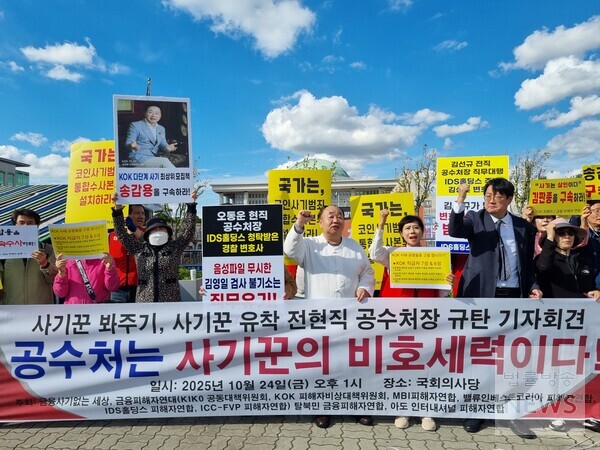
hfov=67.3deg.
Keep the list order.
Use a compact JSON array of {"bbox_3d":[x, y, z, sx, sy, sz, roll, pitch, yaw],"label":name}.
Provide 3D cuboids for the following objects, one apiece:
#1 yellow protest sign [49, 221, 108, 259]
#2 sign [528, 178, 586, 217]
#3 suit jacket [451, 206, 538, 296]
[{"bbox_3d":[-1.663,0.113,3.400,0.430,0.300,0.020,-4,2,5],"label":"yellow protest sign"},{"bbox_3d":[2.002,-0.214,3.500,0.430,0.290,0.020,-2,-7,9],"label":"sign"},{"bbox_3d":[1.417,0.253,3.300,0.660,0.750,0.380,0,0,9],"label":"suit jacket"}]

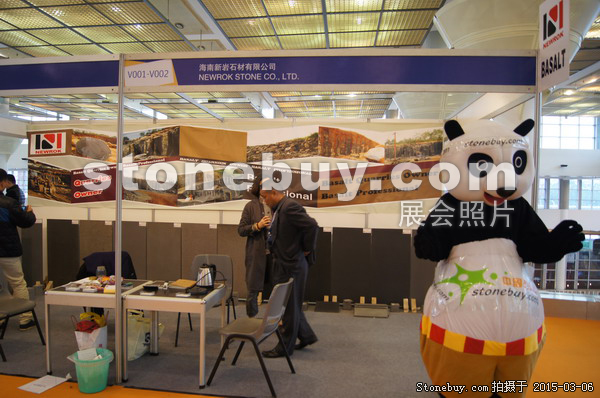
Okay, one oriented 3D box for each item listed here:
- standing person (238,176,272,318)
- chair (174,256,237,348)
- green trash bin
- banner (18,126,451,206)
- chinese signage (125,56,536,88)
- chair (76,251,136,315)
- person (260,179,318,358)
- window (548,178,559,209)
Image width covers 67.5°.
[{"bbox_3d":[-0.520,0.573,5.400,0.367,1.657,0.456,1,0,40],"label":"standing person"},{"bbox_3d":[-0.921,0.999,4.506,0.516,0.804,0.575,1,0,1],"label":"chair"},{"bbox_3d":[-1.530,1.268,3.330,0.293,0.258,0.293,1,0,6],"label":"green trash bin"},{"bbox_3d":[-1.025,-0.442,6.220,5.902,1.151,0.030,1,0,6],"label":"banner"},{"bbox_3d":[0.148,-0.910,3.222,2.936,0.213,0.030,1,0,6],"label":"chinese signage"},{"bbox_3d":[-1.995,0.975,4.576,0.565,0.813,0.575,1,0,-5],"label":"chair"},{"bbox_3d":[-0.083,0.613,4.200,0.565,1.607,0.506,1,0,6],"label":"person"},{"bbox_3d":[16.791,-0.364,29.760,0.635,1.934,0.119,1,0,6],"label":"window"}]

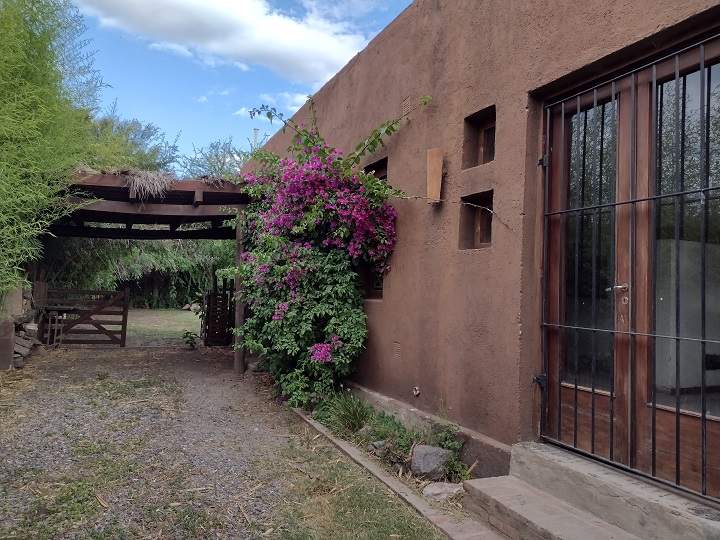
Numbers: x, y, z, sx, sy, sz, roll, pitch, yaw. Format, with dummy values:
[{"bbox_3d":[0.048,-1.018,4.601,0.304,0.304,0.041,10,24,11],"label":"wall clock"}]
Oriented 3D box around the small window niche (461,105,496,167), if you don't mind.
[{"bbox_3d":[0.933,-0.946,4.095,0.163,0.384,0.388,1,-2,-22],"label":"small window niche"}]

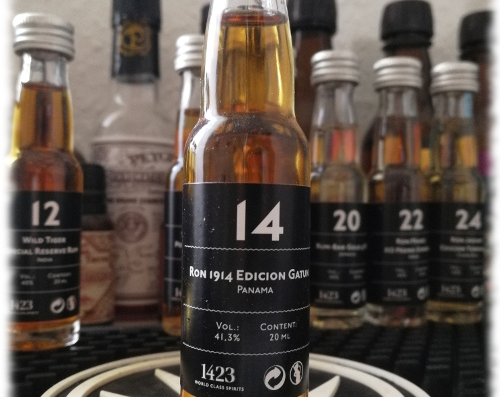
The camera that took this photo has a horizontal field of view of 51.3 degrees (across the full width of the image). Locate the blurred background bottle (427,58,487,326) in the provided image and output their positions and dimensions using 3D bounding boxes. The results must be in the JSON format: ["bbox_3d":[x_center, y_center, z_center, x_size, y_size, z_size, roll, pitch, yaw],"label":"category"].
[{"bbox_3d":[0.084,-0.003,0.212,0.025,0.102,0.025,1,-2,-1],"label":"blurred background bottle"}]

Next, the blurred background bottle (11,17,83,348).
[{"bbox_3d":[-0.067,-0.005,0.167,0.025,0.102,0.025,1,-2,-25],"label":"blurred background bottle"}]

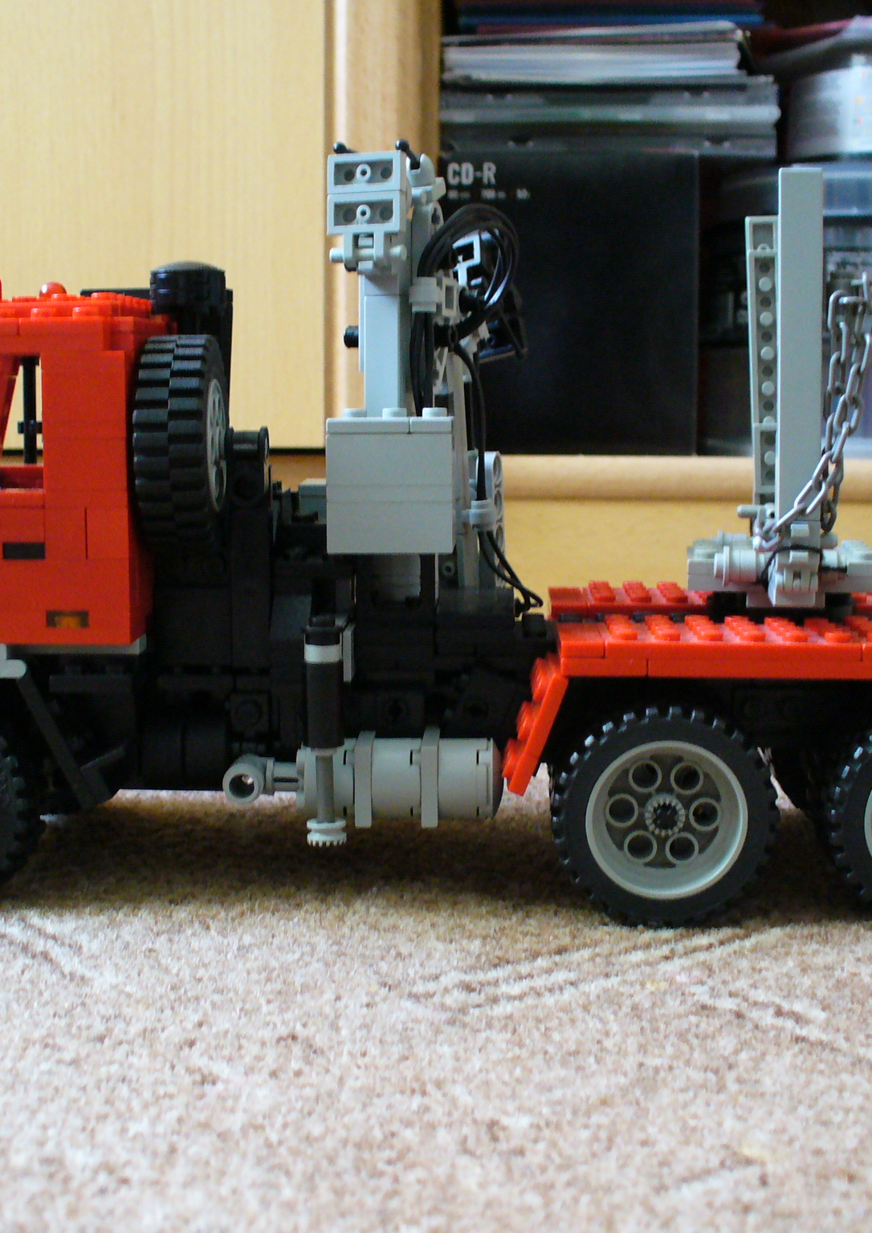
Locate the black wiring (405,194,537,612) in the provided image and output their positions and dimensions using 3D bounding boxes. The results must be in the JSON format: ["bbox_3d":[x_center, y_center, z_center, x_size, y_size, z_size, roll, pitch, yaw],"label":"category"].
[{"bbox_3d":[0.008,-0.045,0.372,0.028,0.087,0.028,0,7,2],"label":"black wiring"}]

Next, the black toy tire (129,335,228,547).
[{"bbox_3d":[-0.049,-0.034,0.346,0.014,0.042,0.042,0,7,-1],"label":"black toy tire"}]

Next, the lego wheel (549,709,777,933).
[{"bbox_3d":[0.044,0.038,0.342,0.042,0.042,0.015,0,7,2],"label":"lego wheel"}]

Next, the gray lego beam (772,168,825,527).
[{"bbox_3d":[0.067,-0.050,0.326,0.008,0.064,0.009,1,7,7],"label":"gray lego beam"}]

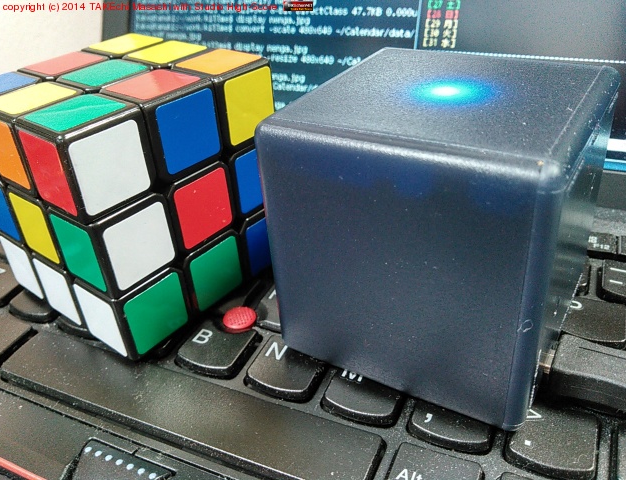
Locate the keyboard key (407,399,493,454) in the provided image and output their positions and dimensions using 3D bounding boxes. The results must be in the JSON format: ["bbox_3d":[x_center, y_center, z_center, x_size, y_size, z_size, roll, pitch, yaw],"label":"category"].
[{"bbox_3d":[0.029,0.035,0.113,0.016,0.003,0.016,9,34,24],"label":"keyboard key"}]

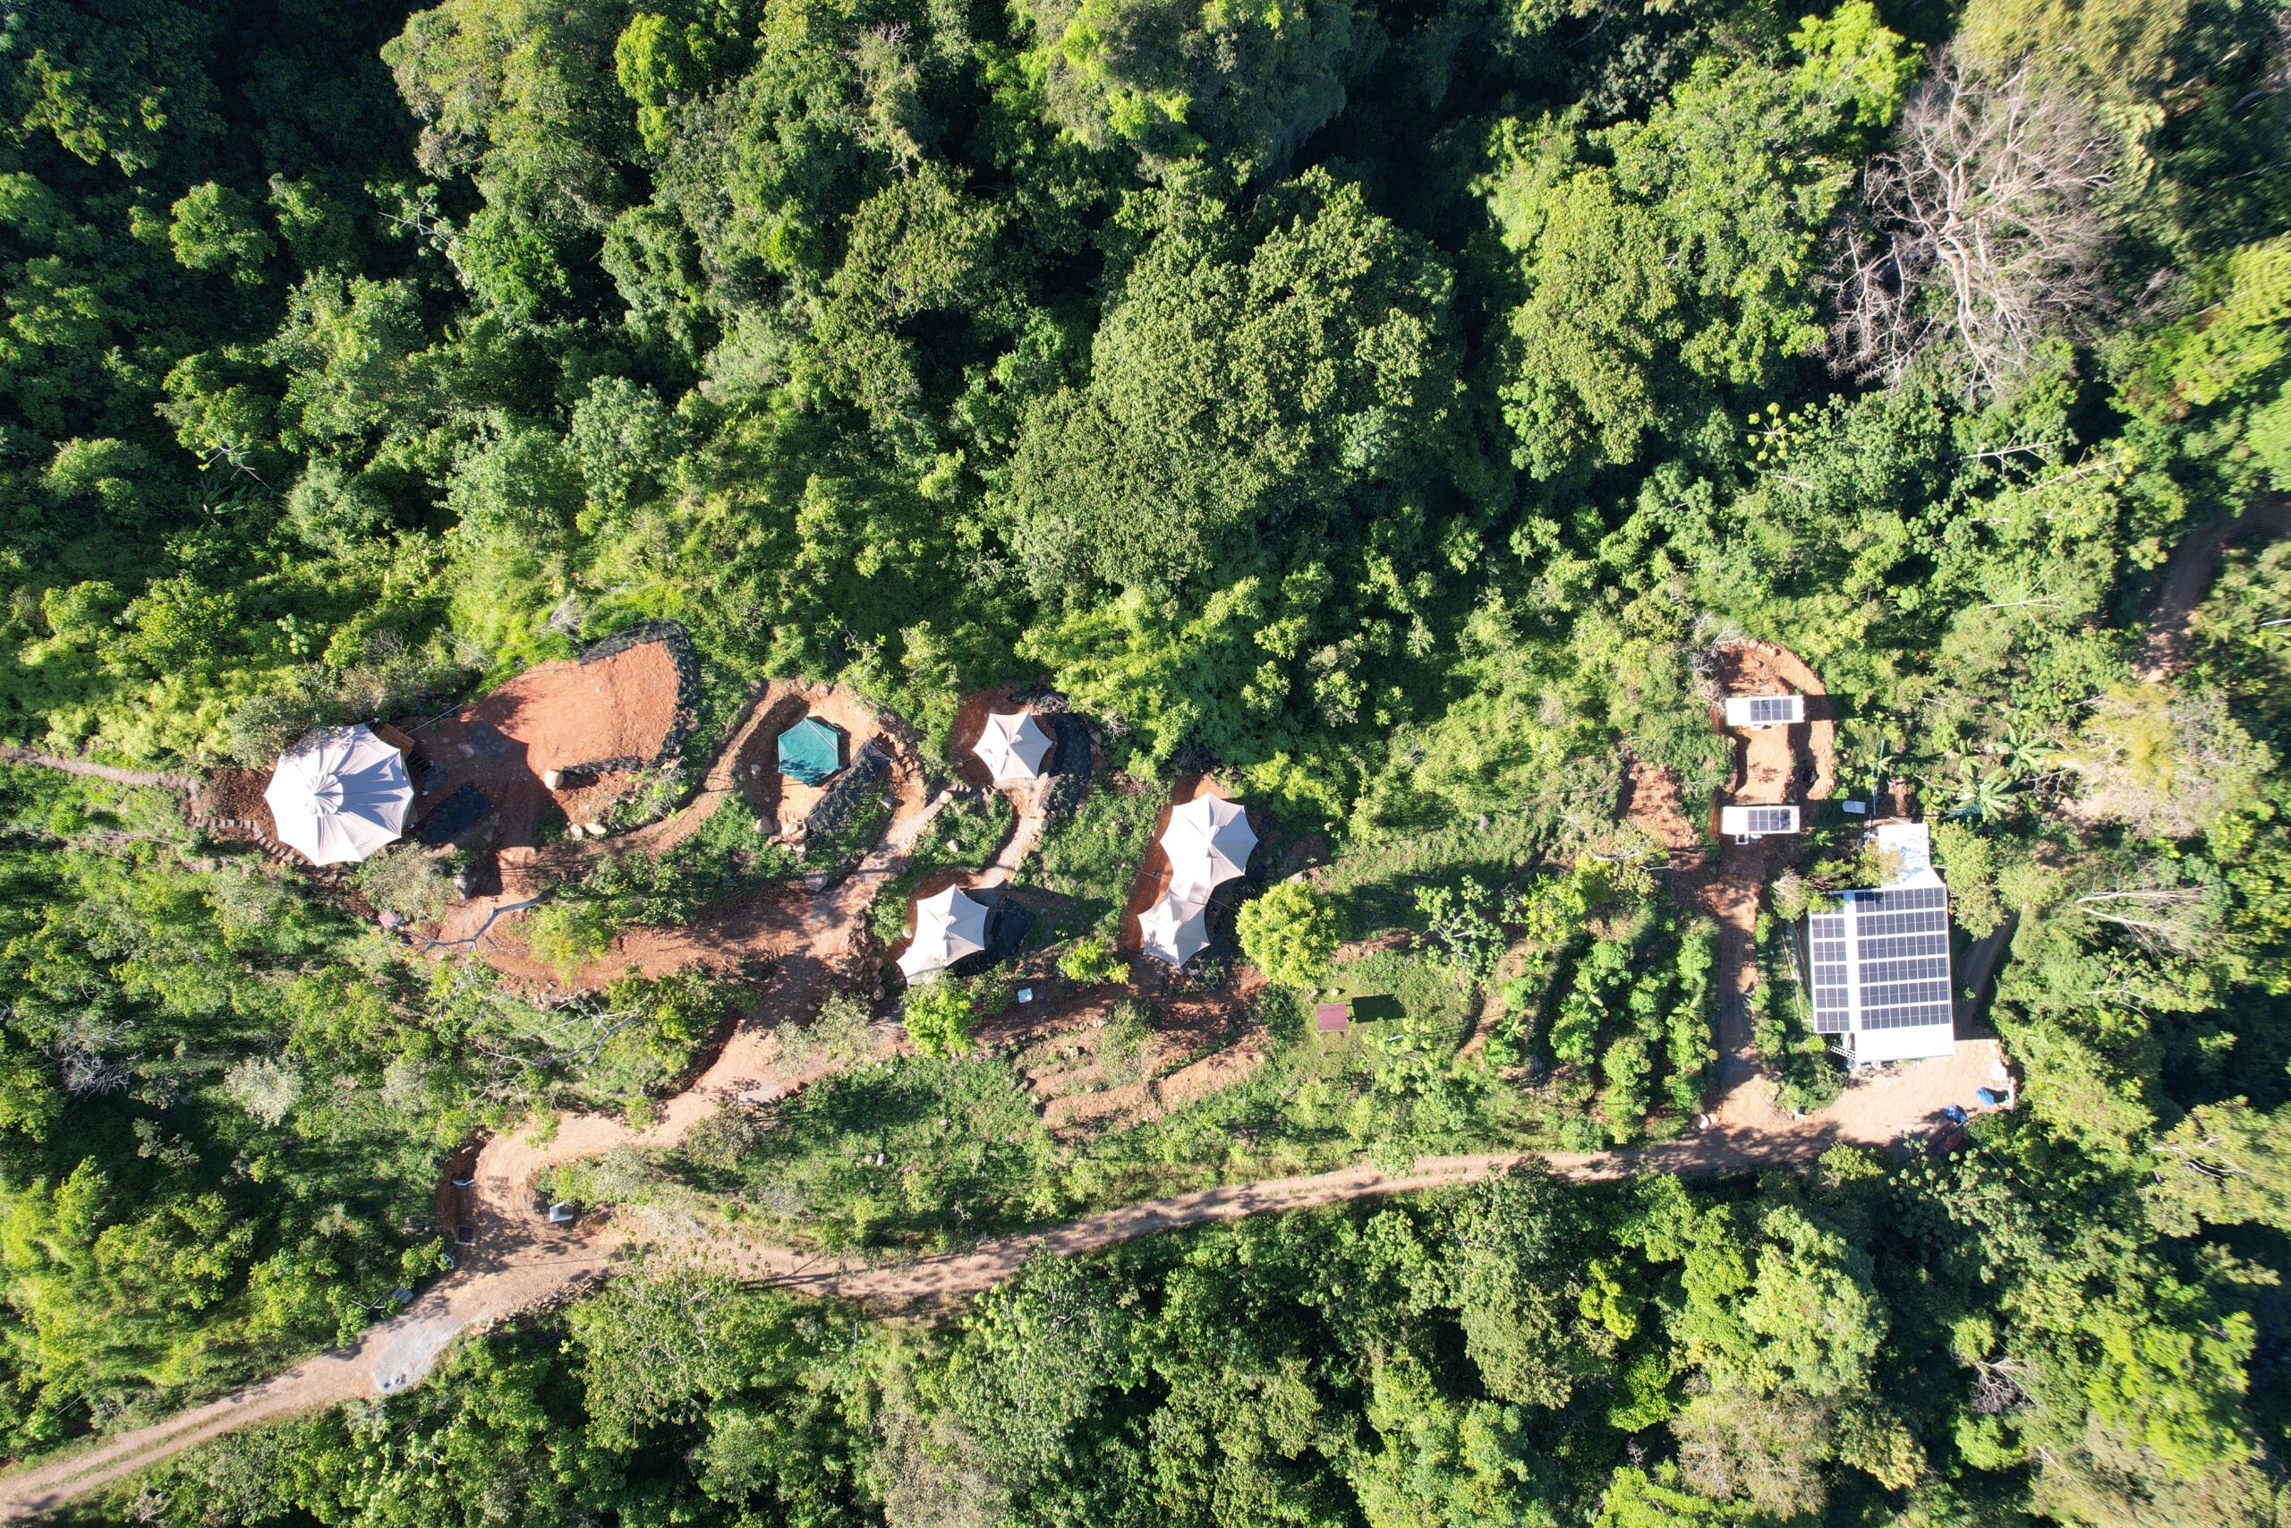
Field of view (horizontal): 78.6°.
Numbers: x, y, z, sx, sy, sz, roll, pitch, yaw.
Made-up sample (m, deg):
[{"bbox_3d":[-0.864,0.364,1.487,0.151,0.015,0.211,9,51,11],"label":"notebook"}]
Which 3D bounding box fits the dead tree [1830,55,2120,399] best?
[{"bbox_3d":[84.500,-54.600,145.000,25.500,20.000,29.500,0,89,0],"label":"dead tree"}]

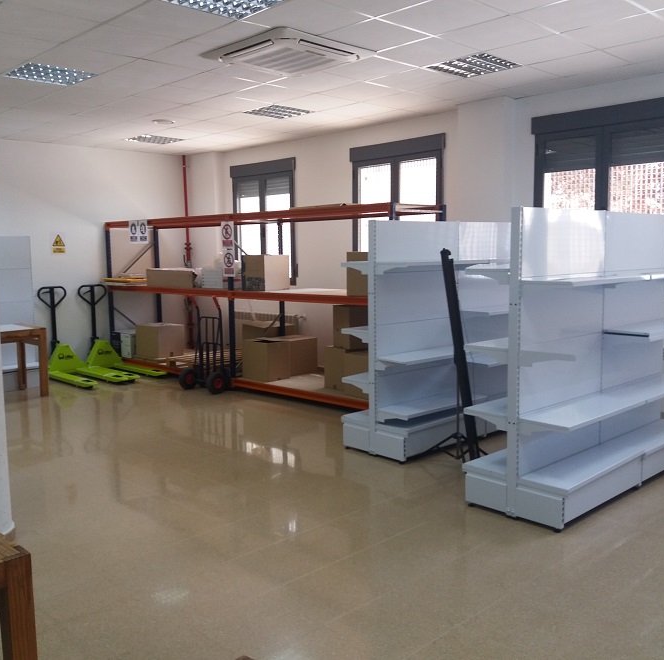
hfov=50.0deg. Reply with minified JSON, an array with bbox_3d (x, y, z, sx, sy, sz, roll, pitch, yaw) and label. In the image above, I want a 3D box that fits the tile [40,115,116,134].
[{"bbox_3d":[-2.680,-2.284,7.808,0.600,0.025,0.600,-7,9,-44],"label":"tile"}]

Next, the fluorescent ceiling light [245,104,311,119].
[{"bbox_3d":[-0.573,-2.298,7.360,0.600,0.080,0.600,-7,9,-44],"label":"fluorescent ceiling light"}]

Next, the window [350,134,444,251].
[{"bbox_3d":[0.742,-1.320,8.153,0.120,1.675,1.395,-7,9,-44],"label":"window"}]

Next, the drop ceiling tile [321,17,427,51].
[{"bbox_3d":[0.268,-1.994,4.830,0.600,0.025,0.600,-7,9,-44],"label":"drop ceiling tile"}]

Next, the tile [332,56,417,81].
[{"bbox_3d":[0.270,-2.091,5.673,0.600,0.020,0.600,-7,9,-44],"label":"tile"}]

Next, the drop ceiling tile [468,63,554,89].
[{"bbox_3d":[1.550,-2.161,6.082,0.600,0.025,0.600,-7,9,-44],"label":"drop ceiling tile"}]

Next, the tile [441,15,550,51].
[{"bbox_3d":[1.116,-2.008,4.822,0.600,0.025,0.600,-7,9,-44],"label":"tile"}]

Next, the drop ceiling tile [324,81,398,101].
[{"bbox_3d":[0.273,-2.187,6.516,0.600,0.020,0.600,-7,9,-44],"label":"drop ceiling tile"}]

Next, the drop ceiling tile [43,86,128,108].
[{"bbox_3d":[-2.272,-2.144,6.529,0.600,0.020,0.600,-7,9,-44],"label":"drop ceiling tile"}]

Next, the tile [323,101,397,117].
[{"bbox_3d":[0.276,-2.283,7.359,0.600,0.020,0.600,-7,9,-44],"label":"tile"}]

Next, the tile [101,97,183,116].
[{"bbox_3d":[-1.838,-2.201,6.957,0.600,0.025,0.600,-7,9,-44],"label":"tile"}]

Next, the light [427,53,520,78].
[{"bbox_3d":[1.124,-2.123,5.664,0.600,0.060,0.600,-7,9,-44],"label":"light"}]

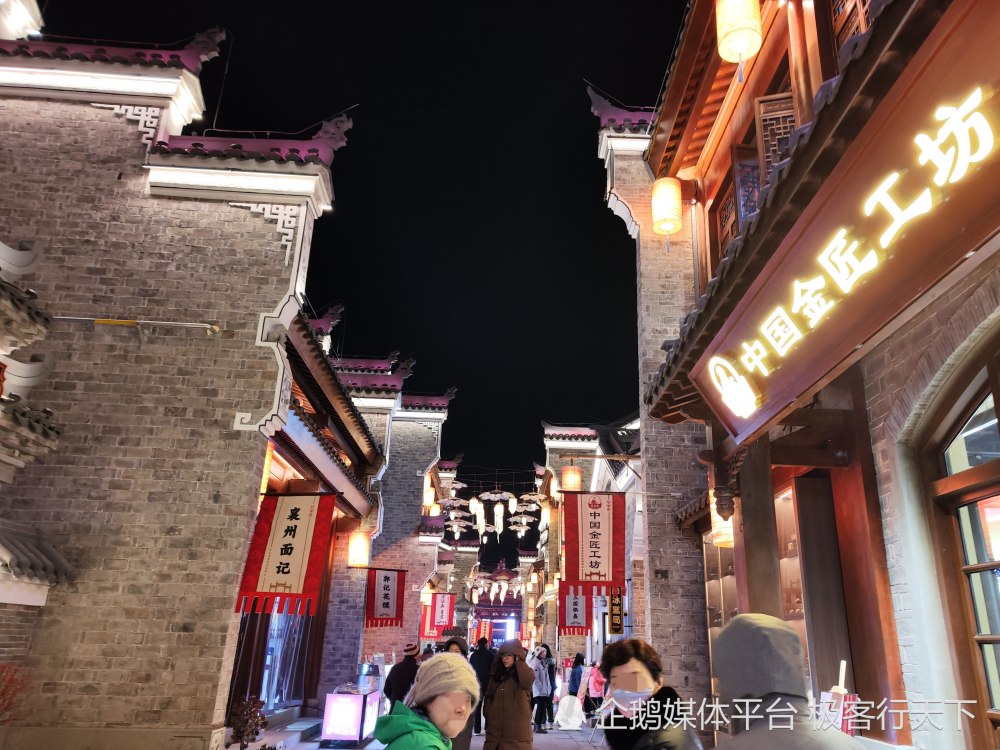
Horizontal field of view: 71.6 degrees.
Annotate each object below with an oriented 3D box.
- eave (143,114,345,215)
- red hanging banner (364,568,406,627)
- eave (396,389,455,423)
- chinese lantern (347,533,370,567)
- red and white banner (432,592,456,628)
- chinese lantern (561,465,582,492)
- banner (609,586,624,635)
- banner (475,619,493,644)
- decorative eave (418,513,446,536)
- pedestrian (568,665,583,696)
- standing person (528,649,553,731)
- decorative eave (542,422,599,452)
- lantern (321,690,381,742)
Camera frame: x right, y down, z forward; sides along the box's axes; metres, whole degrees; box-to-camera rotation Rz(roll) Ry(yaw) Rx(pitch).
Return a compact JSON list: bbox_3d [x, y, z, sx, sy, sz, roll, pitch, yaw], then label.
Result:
[{"bbox_3d":[-3.014,-2.662,8.555,2.200,1.520,0.660,4,-22,1],"label":"eave"},{"bbox_3d":[-2.550,4.995,15.494,0.840,1.200,0.050,3,-20,0],"label":"red hanging banner"},{"bbox_3d":[-2.619,1.098,24.743,1.870,1.370,0.650,4,-22,1],"label":"eave"},{"bbox_3d":[-3.143,3.908,15.464,0.450,0.750,0.450,3,-20,0],"label":"chinese lantern"},{"bbox_3d":[-1.813,7.567,22.152,0.729,1.116,0.040,4,-22,1],"label":"red and white banner"},{"bbox_3d":[1.233,1.834,11.826,0.330,0.540,0.330,3,-20,0],"label":"chinese lantern"},{"bbox_3d":[2.493,4.890,14.770,0.277,1.197,0.100,4,-22,1],"label":"banner"},{"bbox_3d":[-0.722,12.564,33.739,0.714,1.115,0.040,4,-22,1],"label":"banner"},{"bbox_3d":[-2.497,5.531,25.650,1.030,0.820,0.800,3,-20,0],"label":"decorative eave"},{"bbox_3d":[1.860,7.666,16.905,0.320,1.623,0.460,12,-23,-19],"label":"pedestrian"},{"bbox_3d":[0.953,6.938,15.345,0.360,1.704,0.500,-9,-25,30],"label":"standing person"},{"bbox_3d":[2.536,2.242,25.269,2.070,1.050,0.650,4,-22,1],"label":"decorative eave"},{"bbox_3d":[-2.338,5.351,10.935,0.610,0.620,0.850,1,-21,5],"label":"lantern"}]

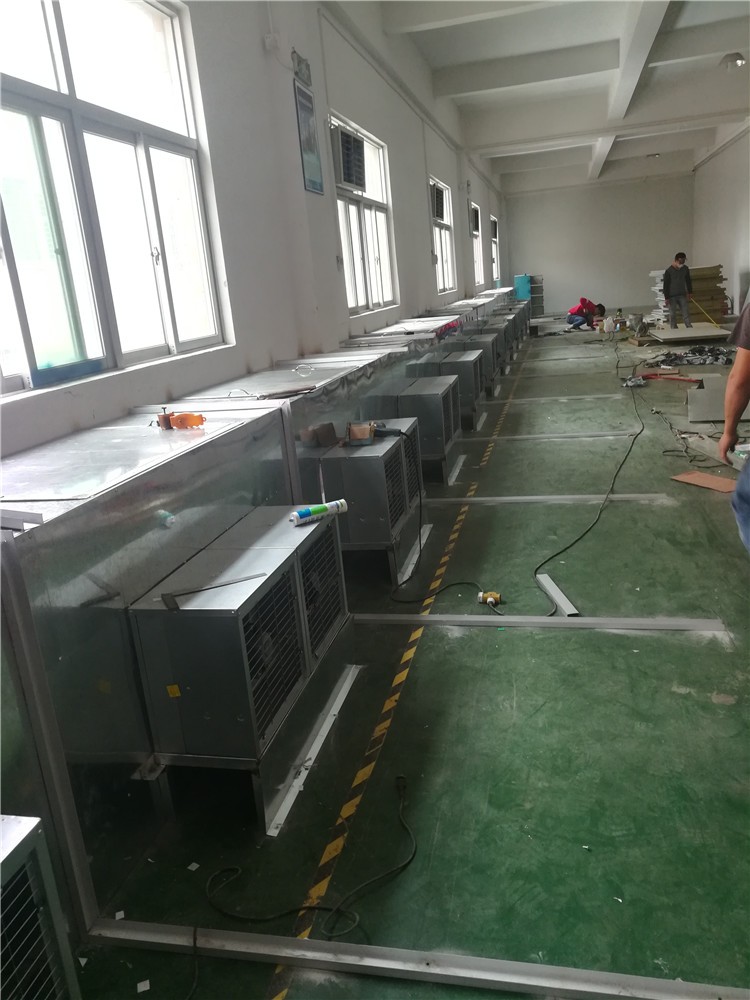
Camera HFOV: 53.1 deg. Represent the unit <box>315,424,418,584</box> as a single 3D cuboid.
[{"bbox_3d":[0.034,-0.034,4.709,0.359,0.772,1.061,-1,17,14],"label":"unit"}]

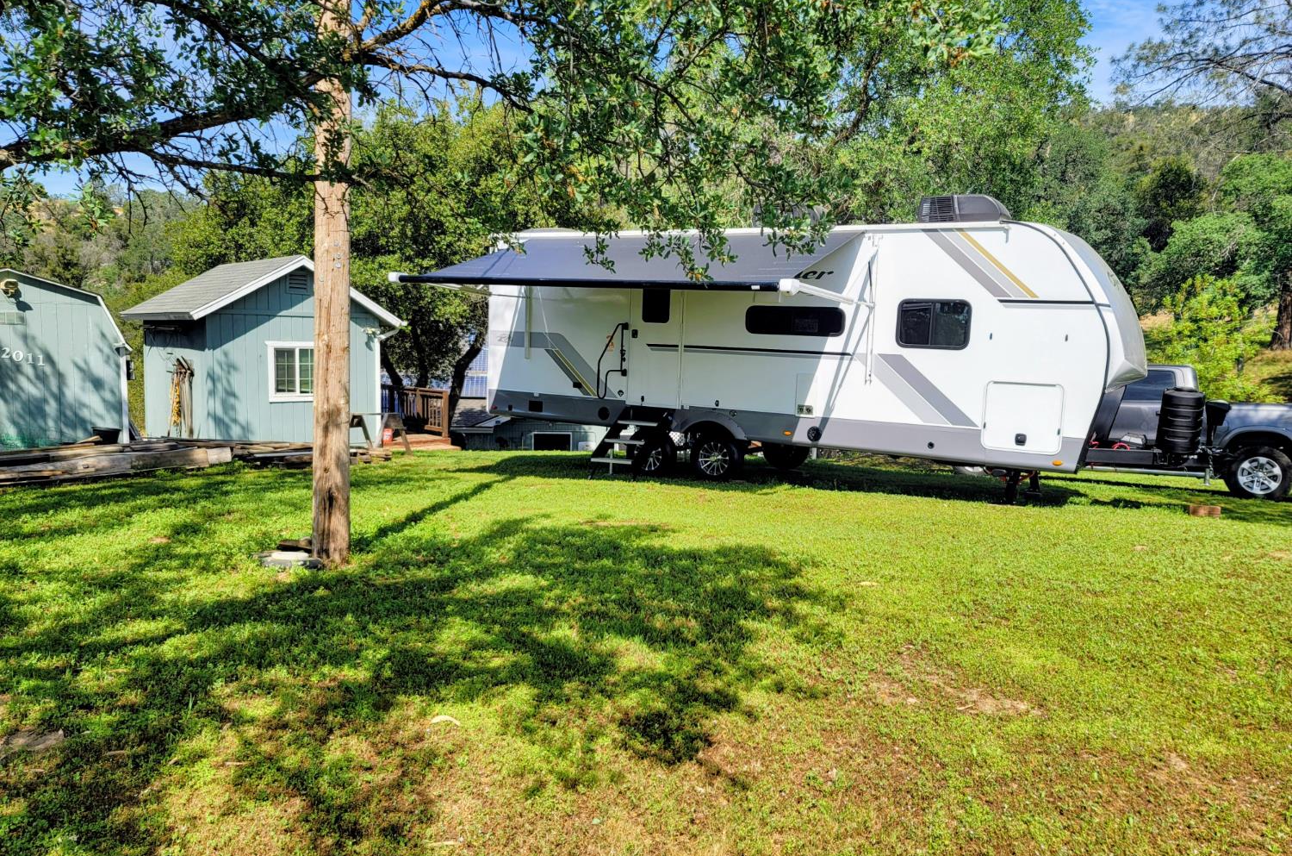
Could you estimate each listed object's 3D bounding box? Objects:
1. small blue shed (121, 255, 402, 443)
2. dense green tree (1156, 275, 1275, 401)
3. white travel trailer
[{"bbox_3d":[-7.423,-1.537,17.865,3.672,3.324,4.534,-4,9,-41],"label":"small blue shed"},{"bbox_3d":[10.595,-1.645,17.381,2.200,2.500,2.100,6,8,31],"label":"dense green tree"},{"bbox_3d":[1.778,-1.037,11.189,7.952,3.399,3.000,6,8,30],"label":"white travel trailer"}]

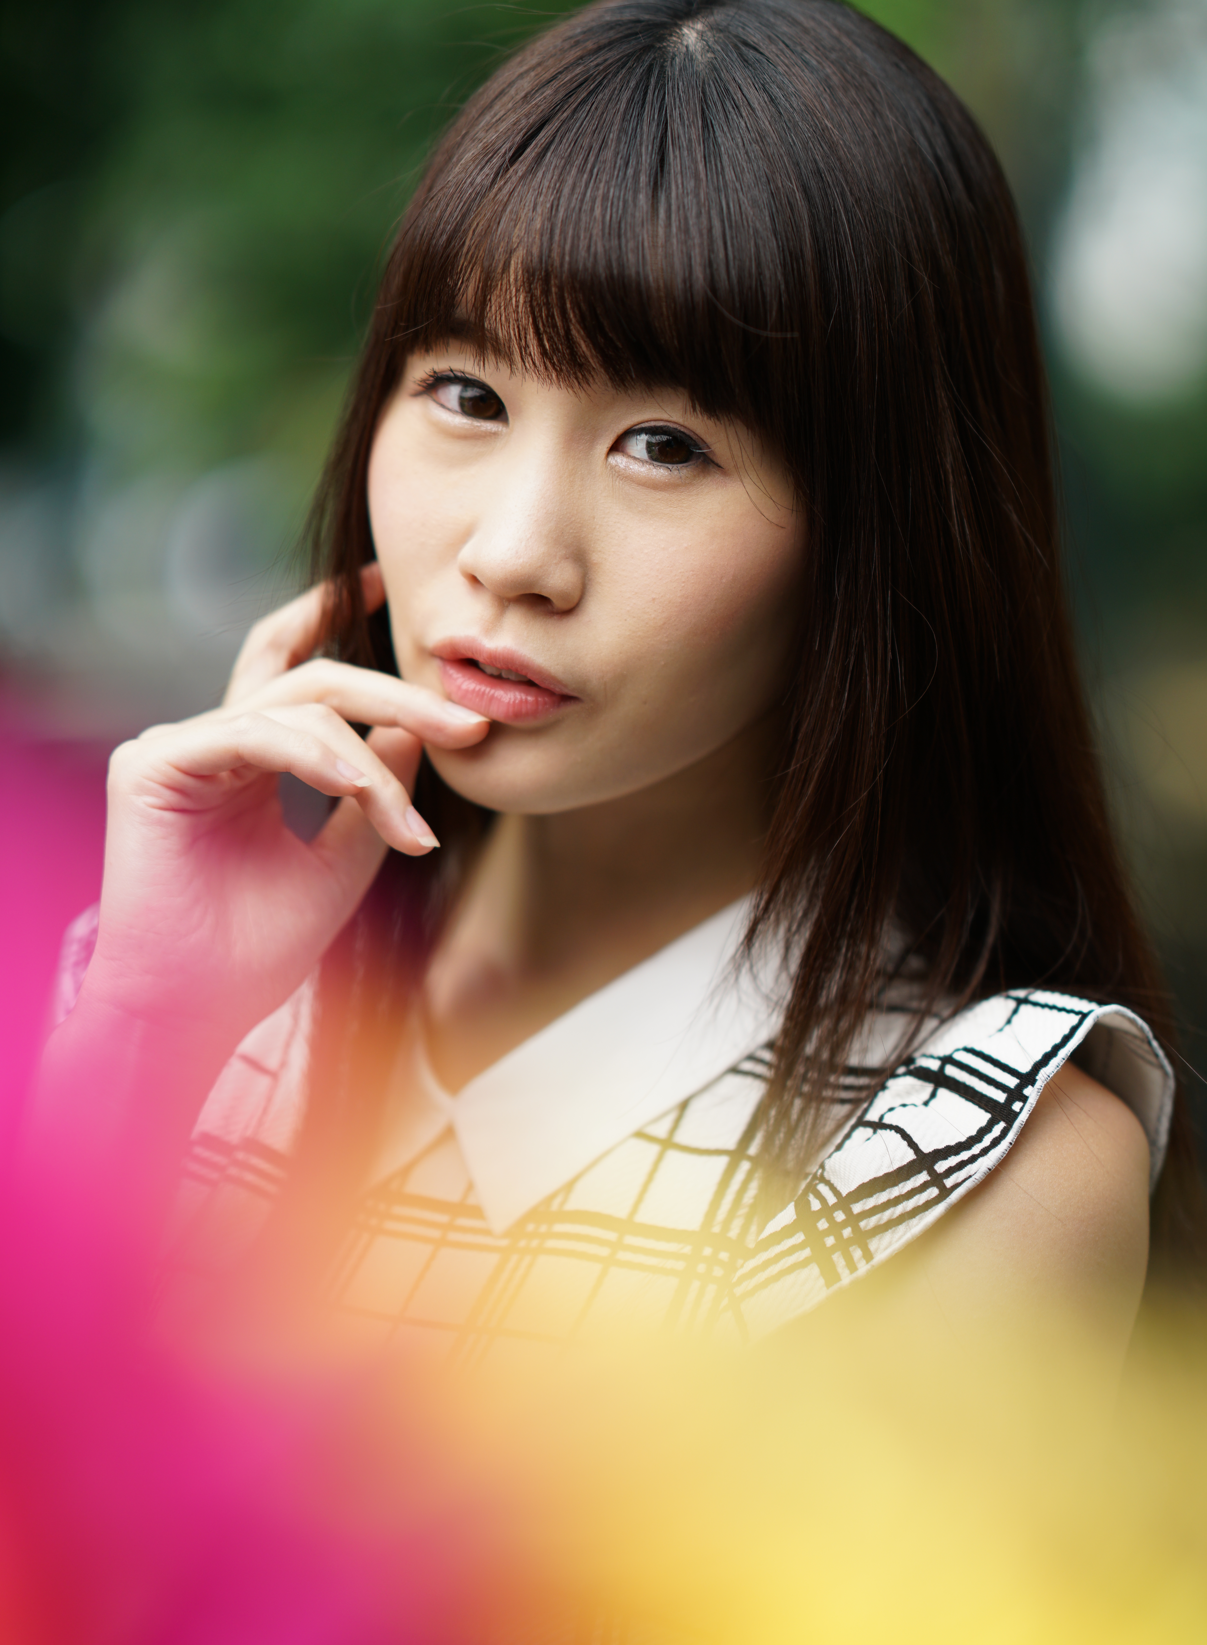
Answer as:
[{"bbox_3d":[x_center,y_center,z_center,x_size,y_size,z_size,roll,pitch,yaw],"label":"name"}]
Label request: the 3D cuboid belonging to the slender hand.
[{"bbox_3d":[-0.087,-0.004,1.180,0.092,0.130,0.100,8,8,34],"label":"slender hand"}]

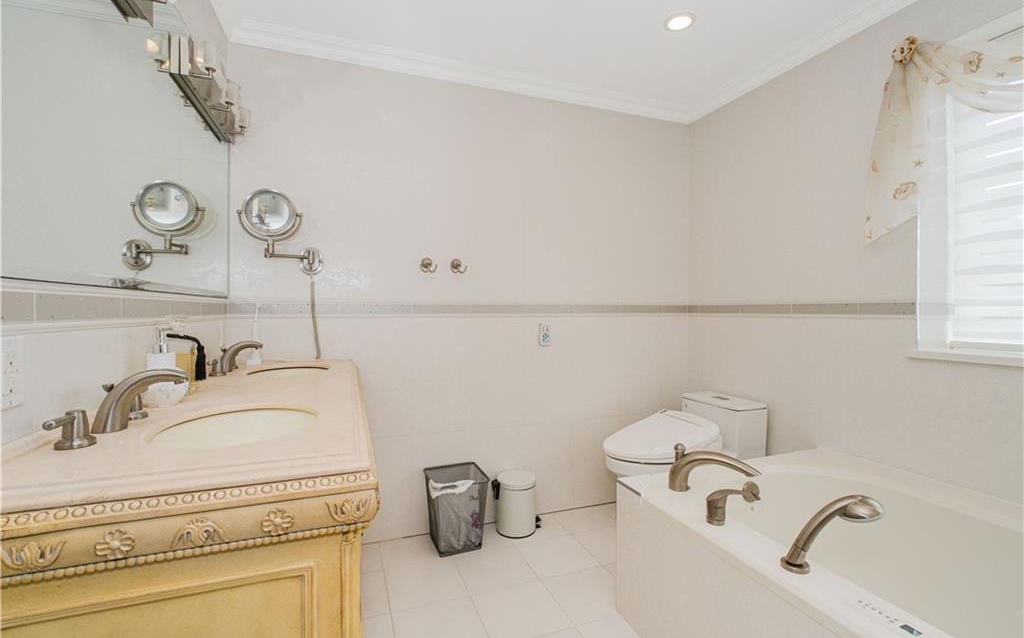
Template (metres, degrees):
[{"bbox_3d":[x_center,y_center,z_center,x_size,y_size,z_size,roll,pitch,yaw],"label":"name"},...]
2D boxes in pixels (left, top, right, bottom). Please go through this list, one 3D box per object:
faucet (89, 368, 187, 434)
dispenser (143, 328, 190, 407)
[{"bbox_3d":[-0.701,0.149,0.812,0.152,0.113,0.052,0,1,-20],"label":"faucet"},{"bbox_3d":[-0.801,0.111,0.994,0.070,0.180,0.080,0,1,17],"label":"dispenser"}]

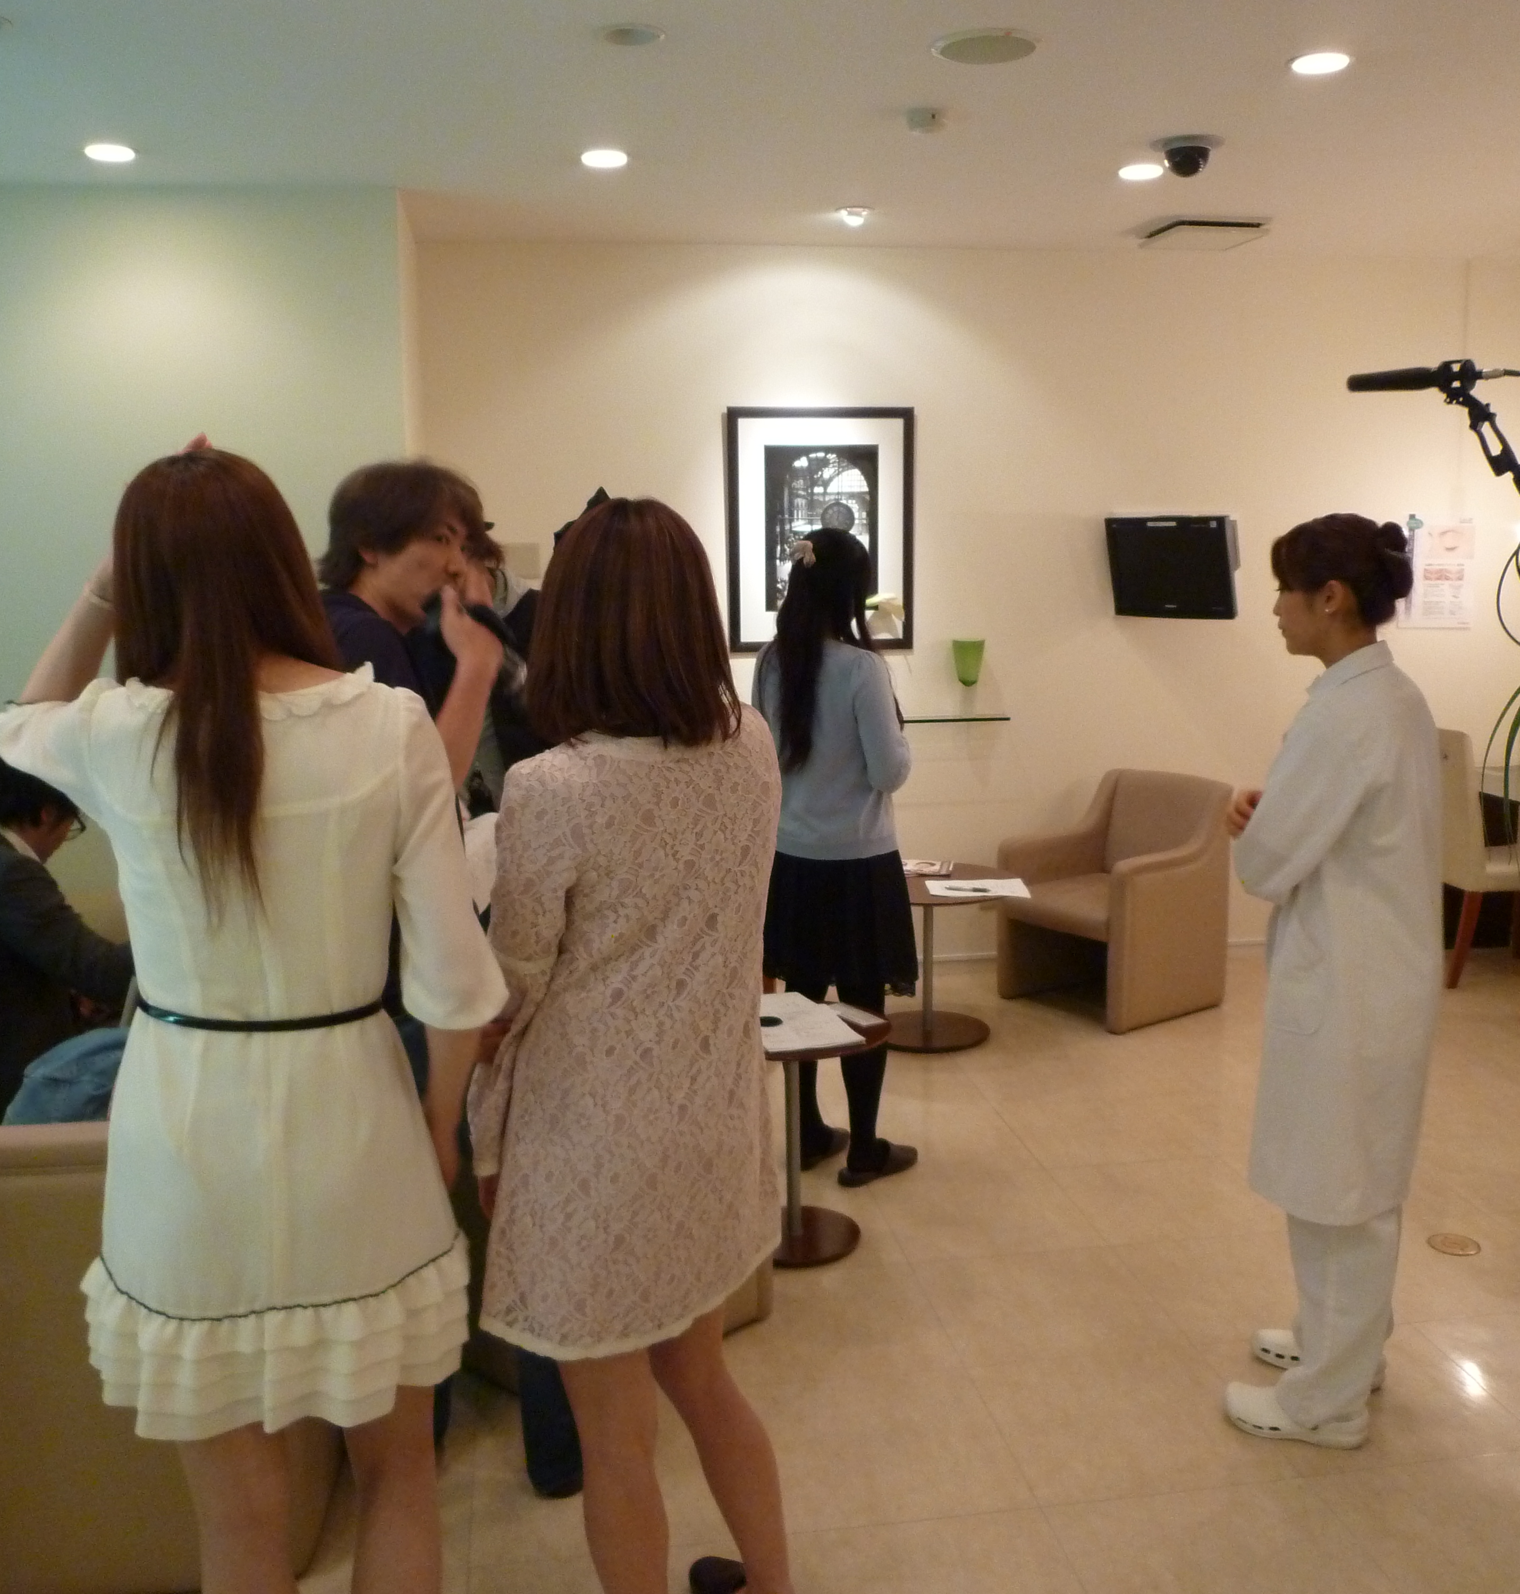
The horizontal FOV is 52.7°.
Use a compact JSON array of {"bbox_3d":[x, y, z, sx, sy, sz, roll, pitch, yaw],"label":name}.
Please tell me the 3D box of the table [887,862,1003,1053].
[{"bbox_3d":[0.541,0.518,4.930,0.600,0.495,0.600,-2,9,-8],"label":"table"}]

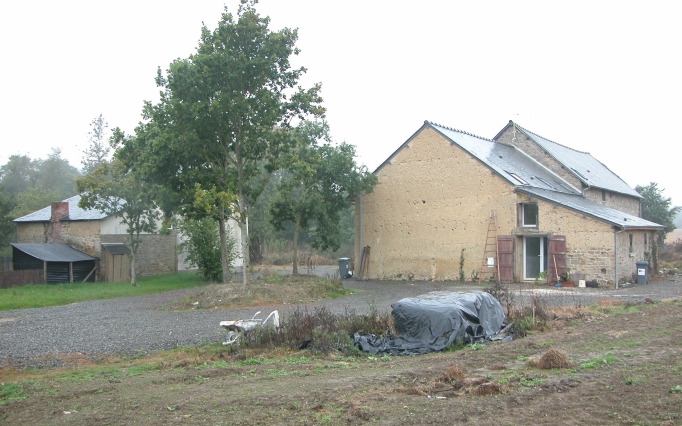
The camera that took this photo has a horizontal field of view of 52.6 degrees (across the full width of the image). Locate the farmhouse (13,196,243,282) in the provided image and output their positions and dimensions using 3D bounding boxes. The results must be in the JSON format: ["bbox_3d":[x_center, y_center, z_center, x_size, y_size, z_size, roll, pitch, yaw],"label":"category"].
[{"bbox_3d":[-13.600,1.136,44.600,10.800,5.300,10.000,-1,-2,42],"label":"farmhouse"}]

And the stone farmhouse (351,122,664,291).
[{"bbox_3d":[13.720,-1.020,43.000,12.700,8.900,29.000,-1,-1,33],"label":"stone farmhouse"}]

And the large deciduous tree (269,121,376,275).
[{"bbox_3d":[-0.979,-0.793,36.500,5.700,8.100,5.500,0,-1,0],"label":"large deciduous tree"}]

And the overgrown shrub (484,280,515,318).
[{"bbox_3d":[4.435,2.507,19.300,0.850,1.150,0.800,0,-1,0],"label":"overgrown shrub"}]

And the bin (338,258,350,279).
[{"bbox_3d":[0.183,3.012,36.000,0.600,1.060,0.520,-1,-1,18],"label":"bin"}]

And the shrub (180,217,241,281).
[{"bbox_3d":[-6.877,1.945,35.800,3.100,3.250,3.000,0,-1,0],"label":"shrub"}]

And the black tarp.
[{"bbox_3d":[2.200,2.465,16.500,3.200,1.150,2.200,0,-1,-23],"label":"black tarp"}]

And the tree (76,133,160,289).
[{"bbox_3d":[-10.789,-0.174,33.300,4.000,7.400,3.900,0,-1,0],"label":"tree"}]

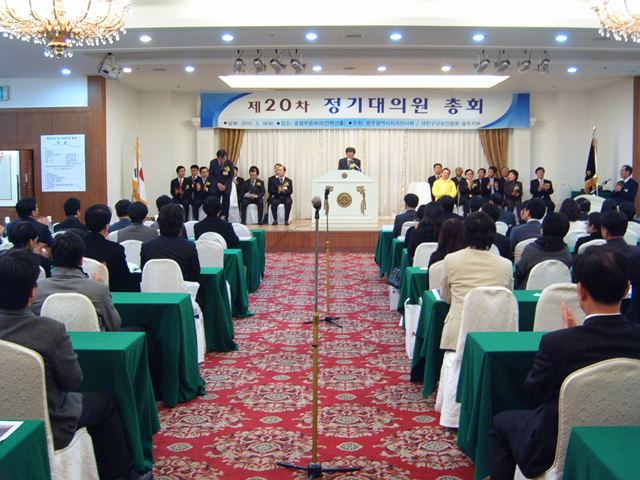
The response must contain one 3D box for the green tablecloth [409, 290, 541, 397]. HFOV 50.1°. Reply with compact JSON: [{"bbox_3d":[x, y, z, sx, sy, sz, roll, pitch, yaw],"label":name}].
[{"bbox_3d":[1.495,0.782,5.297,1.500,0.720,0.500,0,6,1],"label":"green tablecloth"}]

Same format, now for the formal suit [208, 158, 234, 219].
[{"bbox_3d":[-2.136,-1.080,14.835,0.540,1.420,0.380,0,6,1],"label":"formal suit"}]

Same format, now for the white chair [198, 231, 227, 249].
[{"bbox_3d":[-1.320,0.343,8.726,0.460,0.920,0.560,0,6,1],"label":"white chair"}]

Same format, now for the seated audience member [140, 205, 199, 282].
[{"bbox_3d":[-1.304,0.359,6.291,0.530,1.360,0.750,0,6,1],"label":"seated audience member"}]

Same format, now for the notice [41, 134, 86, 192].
[{"bbox_3d":[-5.025,-1.496,13.413,0.870,1.130,0.020,0,6,1],"label":"notice"}]

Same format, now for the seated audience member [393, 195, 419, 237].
[{"bbox_3d":[1.278,-0.029,10.398,0.550,1.330,0.750,0,6,-3],"label":"seated audience member"}]

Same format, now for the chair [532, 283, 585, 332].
[{"bbox_3d":[1.583,0.731,4.795,0.460,0.920,0.560,0,6,-2],"label":"chair"}]

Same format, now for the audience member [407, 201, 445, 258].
[{"bbox_3d":[1.170,0.257,7.612,0.530,1.310,0.750,0,6,-1],"label":"audience member"}]

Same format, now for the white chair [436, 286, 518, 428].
[{"bbox_3d":[1.070,0.711,4.477,0.490,0.920,0.560,0,6,1],"label":"white chair"}]

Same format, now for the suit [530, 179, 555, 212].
[{"bbox_3d":[4.858,-0.931,14.970,0.560,0.950,0.680,1,6,11],"label":"suit"}]

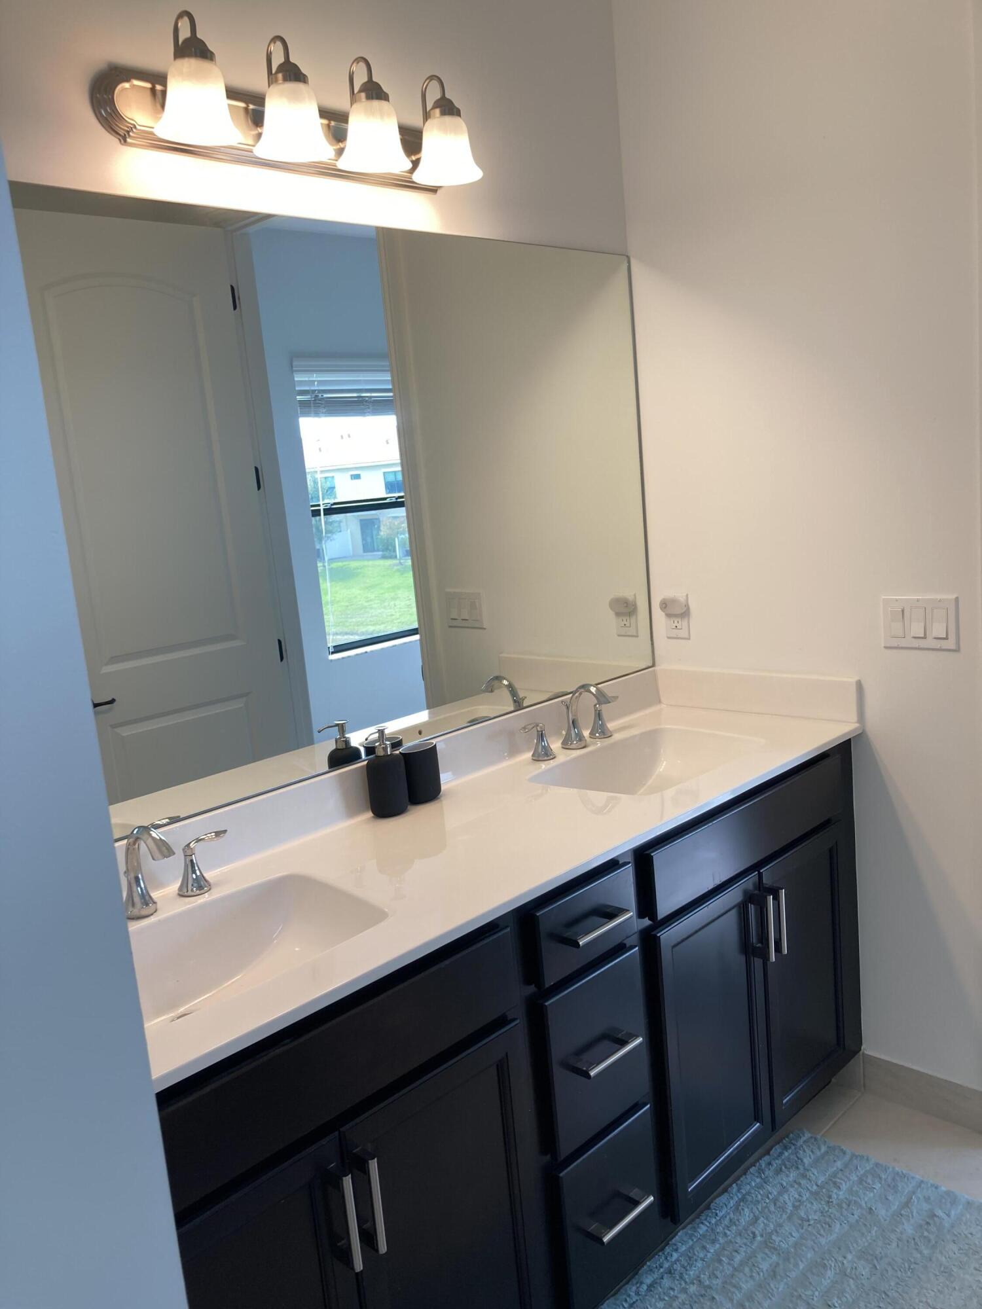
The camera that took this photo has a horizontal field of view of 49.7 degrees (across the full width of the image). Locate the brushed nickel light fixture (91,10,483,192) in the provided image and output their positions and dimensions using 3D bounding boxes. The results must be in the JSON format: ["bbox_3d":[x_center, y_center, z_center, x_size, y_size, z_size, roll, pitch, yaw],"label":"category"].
[{"bbox_3d":[-0.287,-0.954,1.834,0.187,0.192,0.764,4,14,45],"label":"brushed nickel light fixture"}]

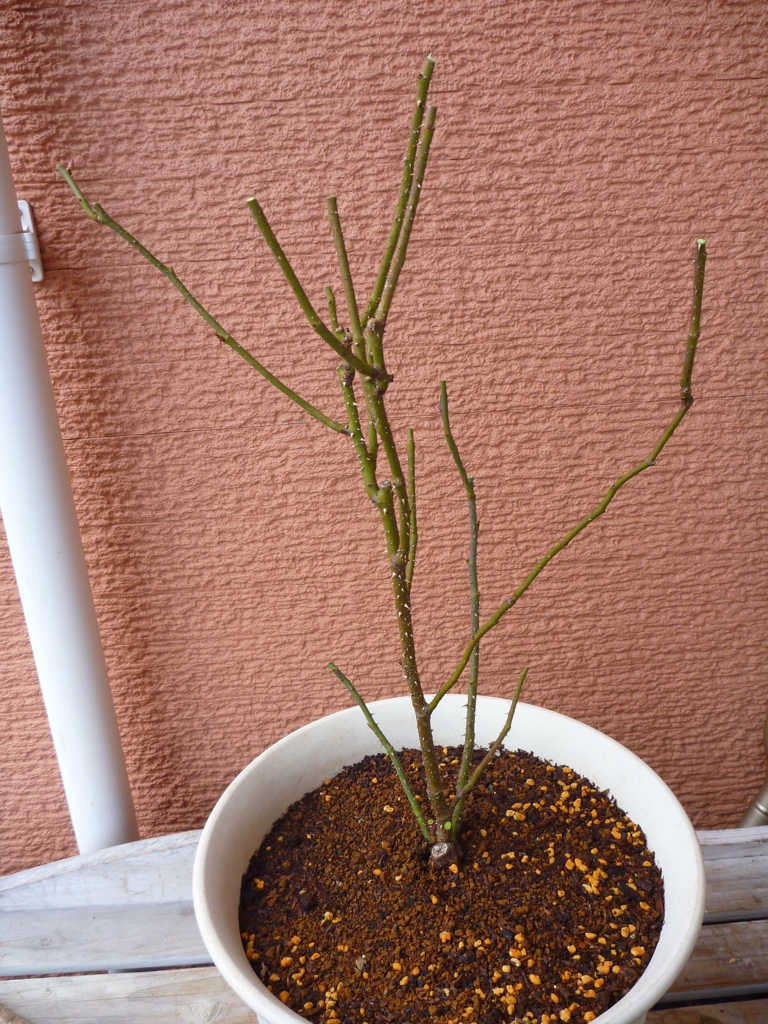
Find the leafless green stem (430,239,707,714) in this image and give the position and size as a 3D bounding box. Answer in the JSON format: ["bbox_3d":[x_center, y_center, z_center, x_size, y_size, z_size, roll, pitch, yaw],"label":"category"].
[{"bbox_3d":[0.087,-0.004,0.434,0.136,0.256,0.050,-3,21,0],"label":"leafless green stem"}]

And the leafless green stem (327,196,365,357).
[{"bbox_3d":[-0.018,-0.114,0.404,0.004,0.075,0.010,-9,18,2],"label":"leafless green stem"}]

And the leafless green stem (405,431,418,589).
[{"bbox_3d":[0.015,0.000,0.439,0.006,0.090,0.009,0,21,-1],"label":"leafless green stem"}]

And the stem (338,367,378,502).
[{"bbox_3d":[-0.013,-0.040,0.428,0.007,0.071,0.012,-13,19,4],"label":"stem"}]

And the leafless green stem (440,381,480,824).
[{"bbox_3d":[0.045,0.064,0.469,0.019,0.278,0.030,-3,21,0],"label":"leafless green stem"}]

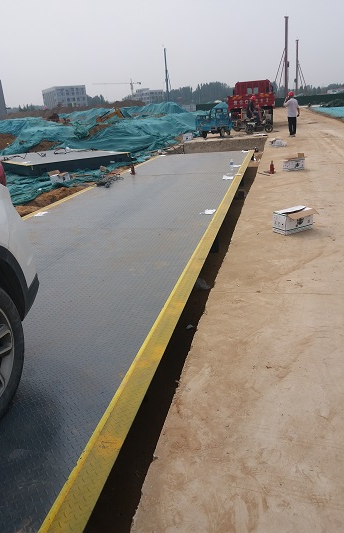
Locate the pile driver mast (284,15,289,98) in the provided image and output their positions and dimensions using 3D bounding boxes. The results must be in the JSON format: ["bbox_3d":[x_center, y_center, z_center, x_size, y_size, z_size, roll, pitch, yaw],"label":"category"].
[{"bbox_3d":[36.164,-64.457,136.733,1.000,25.850,1.000,1,20,14],"label":"pile driver mast"}]

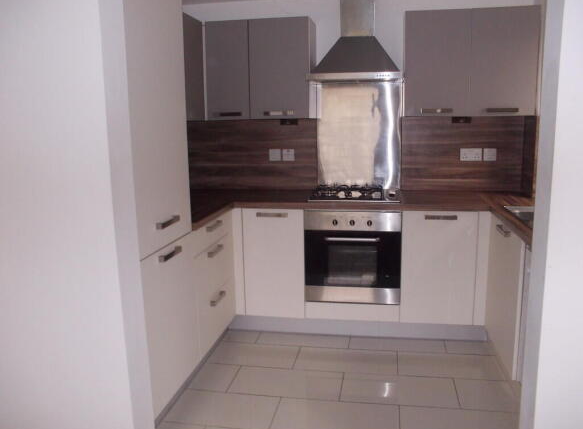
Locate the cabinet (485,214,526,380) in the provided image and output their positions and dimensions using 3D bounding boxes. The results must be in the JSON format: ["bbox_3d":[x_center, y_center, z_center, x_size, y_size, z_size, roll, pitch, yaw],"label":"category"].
[{"bbox_3d":[1.394,0.402,2.522,0.570,0.714,0.607,1,10,10],"label":"cabinet"}]

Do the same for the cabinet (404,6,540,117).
[{"bbox_3d":[1.121,-0.950,3.127,0.781,0.630,0.330,1,10,10],"label":"cabinet"}]

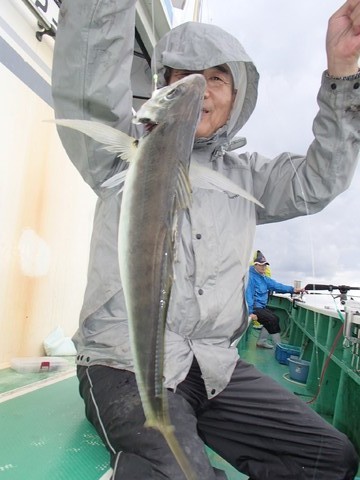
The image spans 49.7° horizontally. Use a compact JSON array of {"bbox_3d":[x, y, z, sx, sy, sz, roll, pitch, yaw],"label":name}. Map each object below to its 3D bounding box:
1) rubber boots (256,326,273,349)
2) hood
[{"bbox_3d":[1.182,1.356,5.400,0.270,0.290,0.105,-5,-9,34],"label":"rubber boots"},{"bbox_3d":[0.064,-0.377,0.930,0.250,0.280,0.250,-1,1,7],"label":"hood"}]

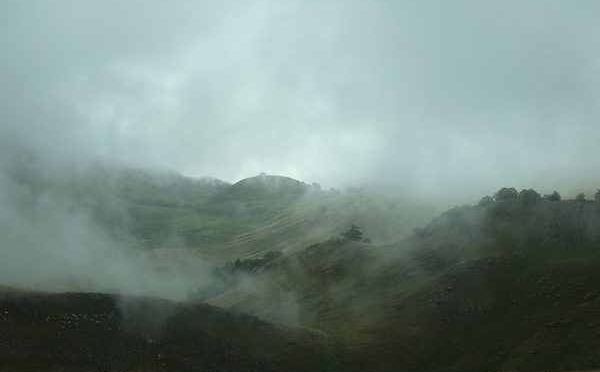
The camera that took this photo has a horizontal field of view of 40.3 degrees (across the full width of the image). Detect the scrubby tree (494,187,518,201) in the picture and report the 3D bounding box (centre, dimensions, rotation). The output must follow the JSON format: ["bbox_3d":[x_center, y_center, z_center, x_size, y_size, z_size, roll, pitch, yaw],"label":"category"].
[{"bbox_3d":[46.780,1.700,185.000,5.270,3.330,5.010,0,0,0],"label":"scrubby tree"}]

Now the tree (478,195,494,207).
[{"bbox_3d":[42.940,3.340,188.000,3.570,2.900,3.390,0,0,0],"label":"tree"}]

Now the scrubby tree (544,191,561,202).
[{"bbox_3d":[57.200,2.380,185.000,3.520,2.850,3.340,0,0,0],"label":"scrubby tree"}]

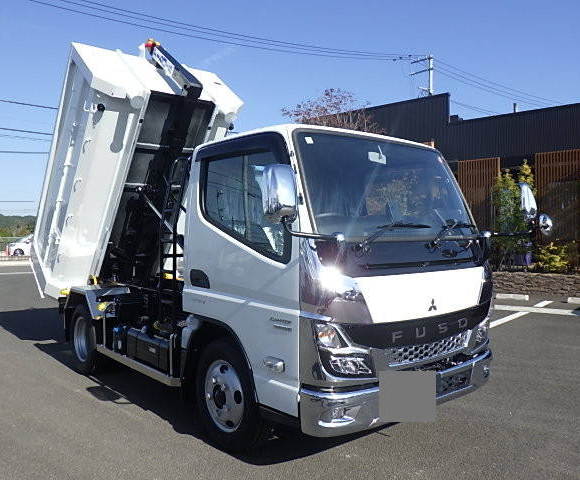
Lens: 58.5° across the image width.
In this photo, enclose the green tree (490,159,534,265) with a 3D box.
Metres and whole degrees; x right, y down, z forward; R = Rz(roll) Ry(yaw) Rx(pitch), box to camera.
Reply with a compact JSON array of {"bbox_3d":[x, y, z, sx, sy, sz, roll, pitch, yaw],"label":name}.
[{"bbox_3d":[5.243,-0.601,12.200,0.950,2.400,0.900,-1,0,43],"label":"green tree"}]

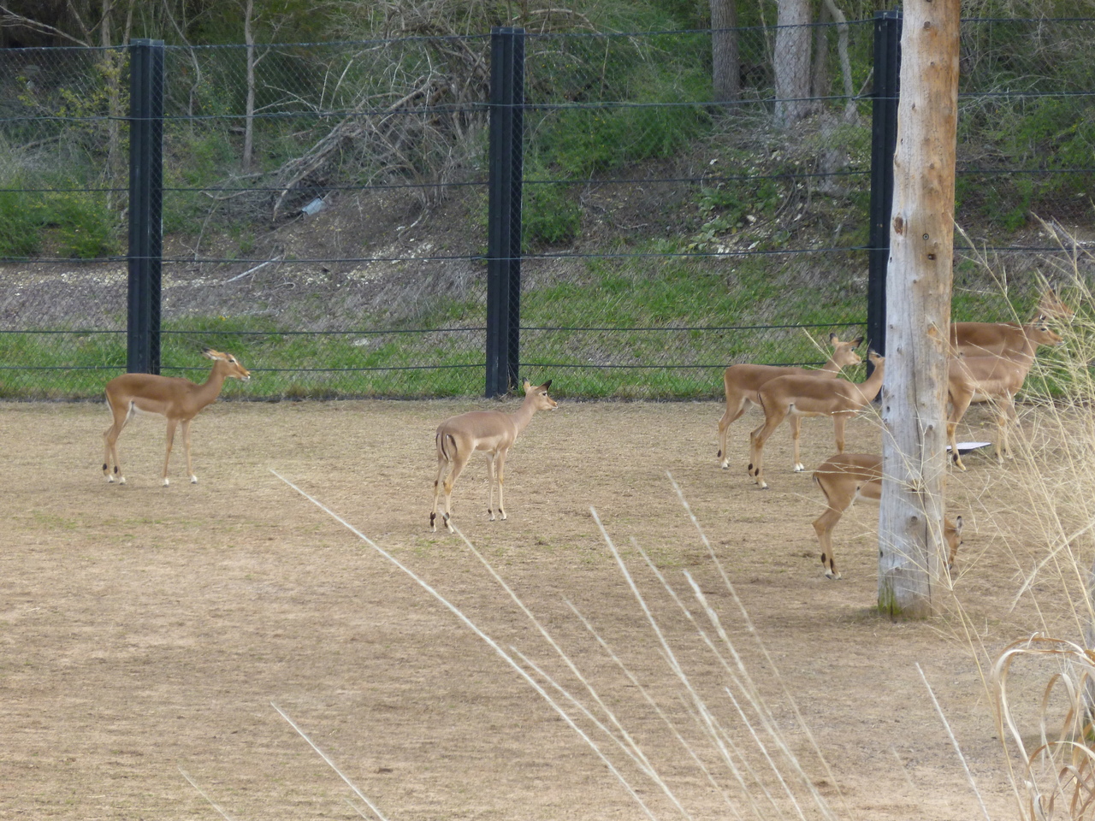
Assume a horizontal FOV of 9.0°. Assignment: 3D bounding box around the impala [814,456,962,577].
[{"bbox_3d":[2.224,0.690,45.487,0.980,0.830,0.270,1,5,0],"label":"impala"}]

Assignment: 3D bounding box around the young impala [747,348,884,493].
[{"bbox_3d":[2.038,0.064,50.286,1.170,1.000,0.300,1,5,-2],"label":"young impala"}]

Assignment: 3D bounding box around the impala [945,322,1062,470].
[{"bbox_3d":[3.284,-0.135,50.873,1.000,1.080,0.310,-2,6,-29],"label":"impala"}]

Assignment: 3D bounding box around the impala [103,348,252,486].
[{"bbox_3d":[-2.842,0.048,53.478,1.130,1.040,0.290,1,5,-1],"label":"impala"}]

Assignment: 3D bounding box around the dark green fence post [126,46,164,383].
[{"bbox_3d":[-3.433,-1.634,59.479,0.200,3.085,0.200,4,6,31],"label":"dark green fence post"}]

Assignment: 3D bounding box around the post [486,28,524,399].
[{"bbox_3d":[-0.350,-1.636,57.482,0.200,3.067,0.200,4,6,31],"label":"post"}]

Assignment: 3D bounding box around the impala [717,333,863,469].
[{"bbox_3d":[1.797,-0.065,51.554,1.070,1.010,0.320,1,5,6],"label":"impala"}]

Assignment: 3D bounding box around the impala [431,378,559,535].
[{"bbox_3d":[-0.383,0.322,49.625,1.000,1.050,0.340,-4,7,-44],"label":"impala"}]

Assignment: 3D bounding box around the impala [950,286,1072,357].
[{"bbox_3d":[3.461,-0.406,53.052,1.100,1.050,0.300,1,5,2],"label":"impala"}]

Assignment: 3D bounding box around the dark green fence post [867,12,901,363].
[{"bbox_3d":[2.685,-1.631,55.515,0.200,3.105,0.200,4,6,31],"label":"dark green fence post"}]

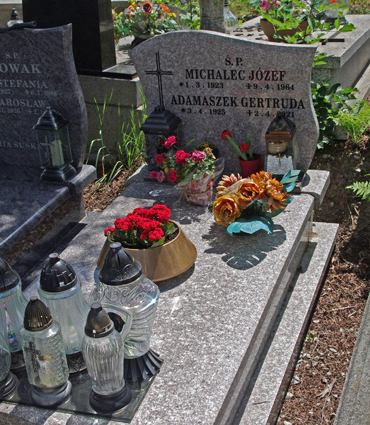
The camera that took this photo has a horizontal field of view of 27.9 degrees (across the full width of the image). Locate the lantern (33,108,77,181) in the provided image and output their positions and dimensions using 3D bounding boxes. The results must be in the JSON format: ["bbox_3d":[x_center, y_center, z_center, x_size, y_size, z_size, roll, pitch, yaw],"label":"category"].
[{"bbox_3d":[-0.538,-0.283,3.047,0.135,0.296,0.135,10,30,29],"label":"lantern"}]

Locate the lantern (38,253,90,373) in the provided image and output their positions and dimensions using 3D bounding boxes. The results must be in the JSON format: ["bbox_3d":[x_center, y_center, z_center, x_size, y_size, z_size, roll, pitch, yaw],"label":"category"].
[{"bbox_3d":[-0.304,0.240,1.855,0.124,0.308,0.124,5,27,20],"label":"lantern"}]

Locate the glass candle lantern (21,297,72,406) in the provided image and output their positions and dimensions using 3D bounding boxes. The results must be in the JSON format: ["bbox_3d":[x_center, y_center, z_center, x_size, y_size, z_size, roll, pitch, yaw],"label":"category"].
[{"bbox_3d":[-0.359,0.339,1.882,0.105,0.293,0.105,4,27,19],"label":"glass candle lantern"}]

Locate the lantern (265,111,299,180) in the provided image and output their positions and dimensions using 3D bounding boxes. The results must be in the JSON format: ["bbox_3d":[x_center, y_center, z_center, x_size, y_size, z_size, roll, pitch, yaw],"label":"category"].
[{"bbox_3d":[0.407,-0.278,3.058,0.140,0.275,0.135,4,27,19],"label":"lantern"}]

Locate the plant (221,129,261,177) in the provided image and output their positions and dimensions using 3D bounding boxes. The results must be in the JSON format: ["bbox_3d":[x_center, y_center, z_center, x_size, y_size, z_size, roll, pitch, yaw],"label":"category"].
[{"bbox_3d":[0.238,-0.246,3.093,0.165,0.215,0.100,4,27,19],"label":"plant"}]

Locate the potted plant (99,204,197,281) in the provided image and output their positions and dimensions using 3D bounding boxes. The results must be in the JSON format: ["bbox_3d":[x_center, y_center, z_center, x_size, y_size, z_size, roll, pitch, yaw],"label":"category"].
[{"bbox_3d":[-0.125,0.062,2.346,0.316,0.172,0.305,-4,26,2],"label":"potted plant"}]

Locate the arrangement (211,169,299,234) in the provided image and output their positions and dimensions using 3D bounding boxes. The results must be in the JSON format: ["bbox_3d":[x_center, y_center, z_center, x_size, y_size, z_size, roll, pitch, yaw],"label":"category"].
[{"bbox_3d":[0.253,-0.049,2.502,0.287,0.178,0.253,4,27,17],"label":"arrangement"}]

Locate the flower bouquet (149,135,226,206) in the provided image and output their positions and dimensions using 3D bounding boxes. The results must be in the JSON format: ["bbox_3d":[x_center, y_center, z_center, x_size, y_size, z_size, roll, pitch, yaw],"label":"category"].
[{"bbox_3d":[0.005,-0.180,2.938,0.300,0.265,0.220,4,27,19],"label":"flower bouquet"}]

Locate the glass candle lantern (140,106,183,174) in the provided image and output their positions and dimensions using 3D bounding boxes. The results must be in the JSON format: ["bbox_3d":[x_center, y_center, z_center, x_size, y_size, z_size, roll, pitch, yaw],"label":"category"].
[{"bbox_3d":[-0.090,-0.268,2.892,0.136,0.287,0.136,10,29,28],"label":"glass candle lantern"}]

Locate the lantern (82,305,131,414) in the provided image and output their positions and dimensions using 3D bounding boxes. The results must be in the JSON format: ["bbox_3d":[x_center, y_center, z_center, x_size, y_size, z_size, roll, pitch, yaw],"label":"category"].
[{"bbox_3d":[-0.185,0.326,1.704,0.102,0.267,0.102,-4,26,2],"label":"lantern"}]

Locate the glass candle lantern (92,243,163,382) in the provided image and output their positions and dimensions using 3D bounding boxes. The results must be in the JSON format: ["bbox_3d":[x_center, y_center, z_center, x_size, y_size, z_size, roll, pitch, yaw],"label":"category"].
[{"bbox_3d":[-0.160,0.245,1.952,0.175,0.370,0.165,4,27,19],"label":"glass candle lantern"}]

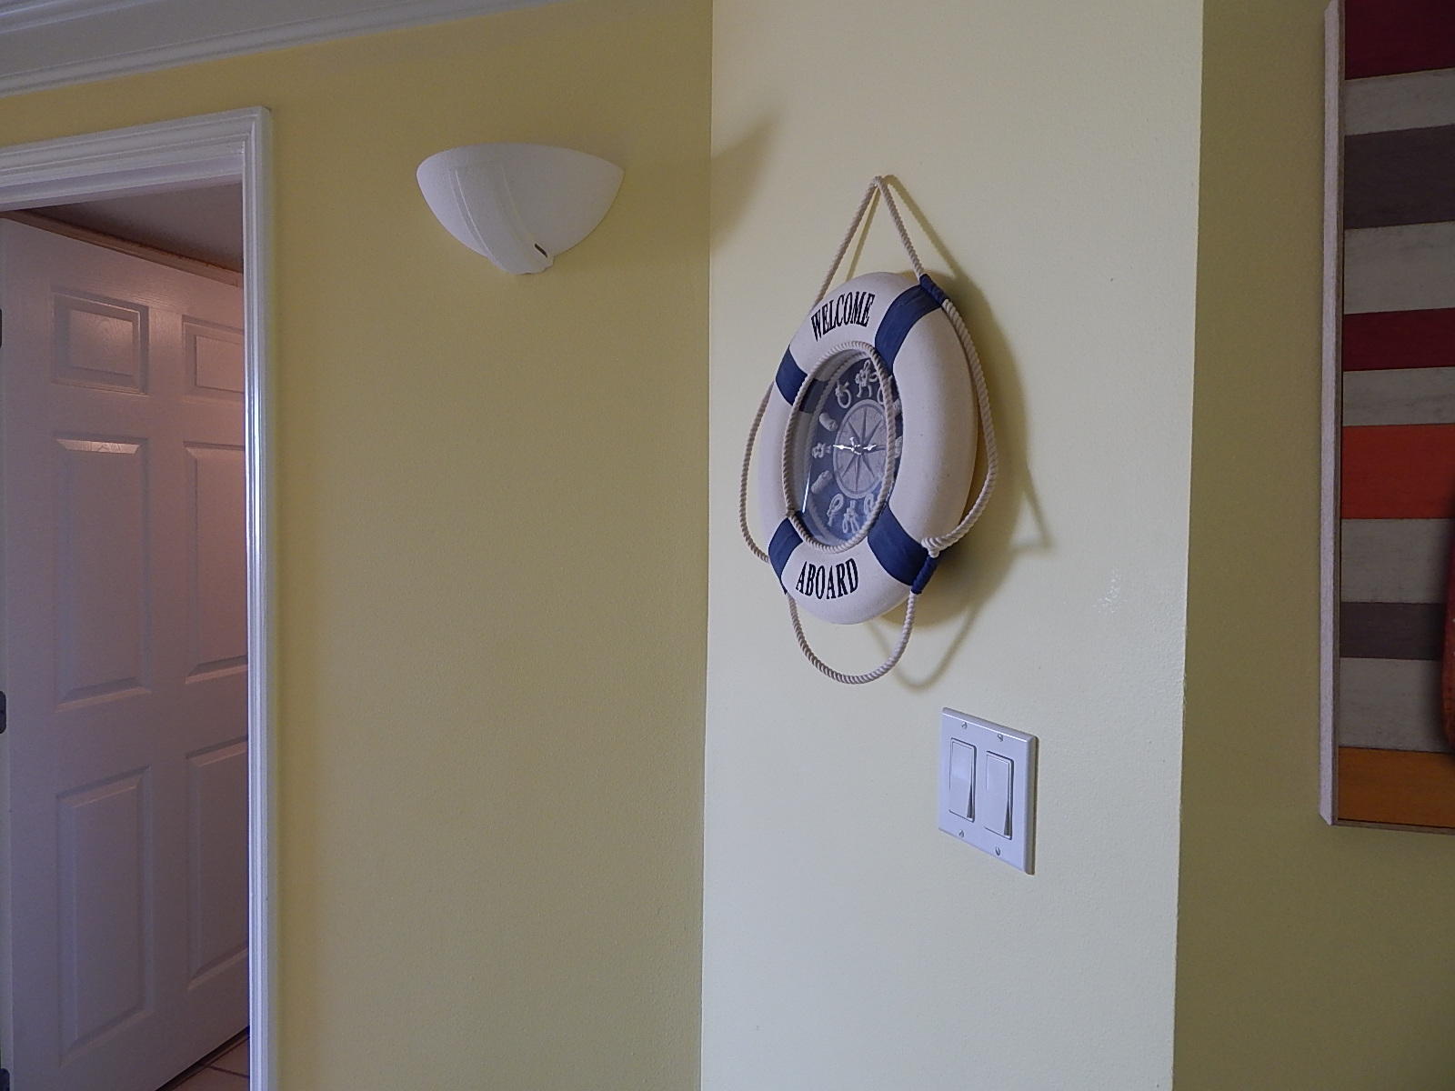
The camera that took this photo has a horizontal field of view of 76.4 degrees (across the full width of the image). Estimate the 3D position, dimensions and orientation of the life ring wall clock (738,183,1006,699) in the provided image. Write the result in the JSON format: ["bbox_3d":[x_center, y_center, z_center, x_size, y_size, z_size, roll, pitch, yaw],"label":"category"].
[{"bbox_3d":[0.118,-0.115,0.939,0.065,0.511,0.450,0,2,-27],"label":"life ring wall clock"}]

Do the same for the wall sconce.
[{"bbox_3d":[-0.322,-0.468,1.310,0.320,0.143,0.138,1,2,18],"label":"wall sconce"}]

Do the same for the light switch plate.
[{"bbox_3d":[0.221,0.209,0.802,0.010,0.115,0.116,0,2,-27],"label":"light switch plate"}]

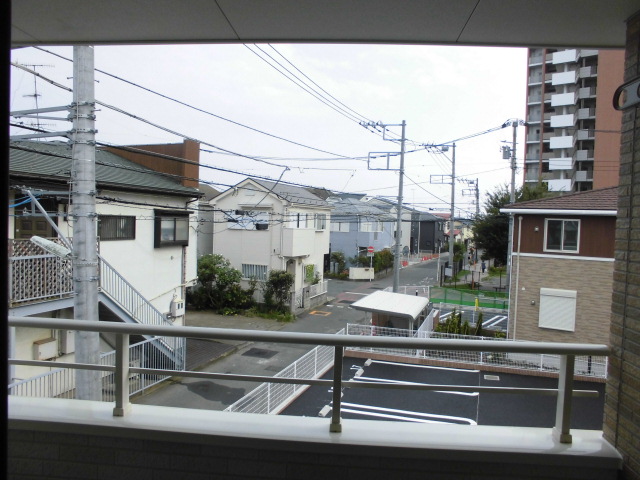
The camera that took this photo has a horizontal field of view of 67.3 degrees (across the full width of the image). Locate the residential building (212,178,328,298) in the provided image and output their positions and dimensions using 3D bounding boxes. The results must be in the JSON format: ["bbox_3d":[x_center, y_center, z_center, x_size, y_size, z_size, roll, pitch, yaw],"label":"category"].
[{"bbox_3d":[-2.631,-0.054,32.058,5.700,7.400,8.550,2,3,21],"label":"residential building"}]

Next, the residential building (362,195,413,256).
[{"bbox_3d":[10.979,-1.841,75.150,9.200,8.500,9.000,2,3,21],"label":"residential building"}]

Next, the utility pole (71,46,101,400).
[{"bbox_3d":[-3.176,-1.048,6.514,0.350,12.000,0.350,2,3,19],"label":"utility pole"}]

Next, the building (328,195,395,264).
[{"bbox_3d":[3.855,-0.539,50.834,6.500,7.600,10.700,2,3,20],"label":"building"}]

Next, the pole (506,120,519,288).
[{"bbox_3d":[13.597,-2.108,34.037,0.400,12.600,0.400,2,3,19],"label":"pole"}]

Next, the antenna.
[{"bbox_3d":[-10.474,-5.129,17.800,1.300,2.750,0.600,1,3,-18],"label":"antenna"}]

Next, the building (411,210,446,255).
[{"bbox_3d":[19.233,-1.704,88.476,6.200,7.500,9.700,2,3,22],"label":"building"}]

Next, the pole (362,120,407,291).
[{"bbox_3d":[4.240,-2.181,32.937,2.900,12.400,0.500,3,3,19],"label":"pole"}]

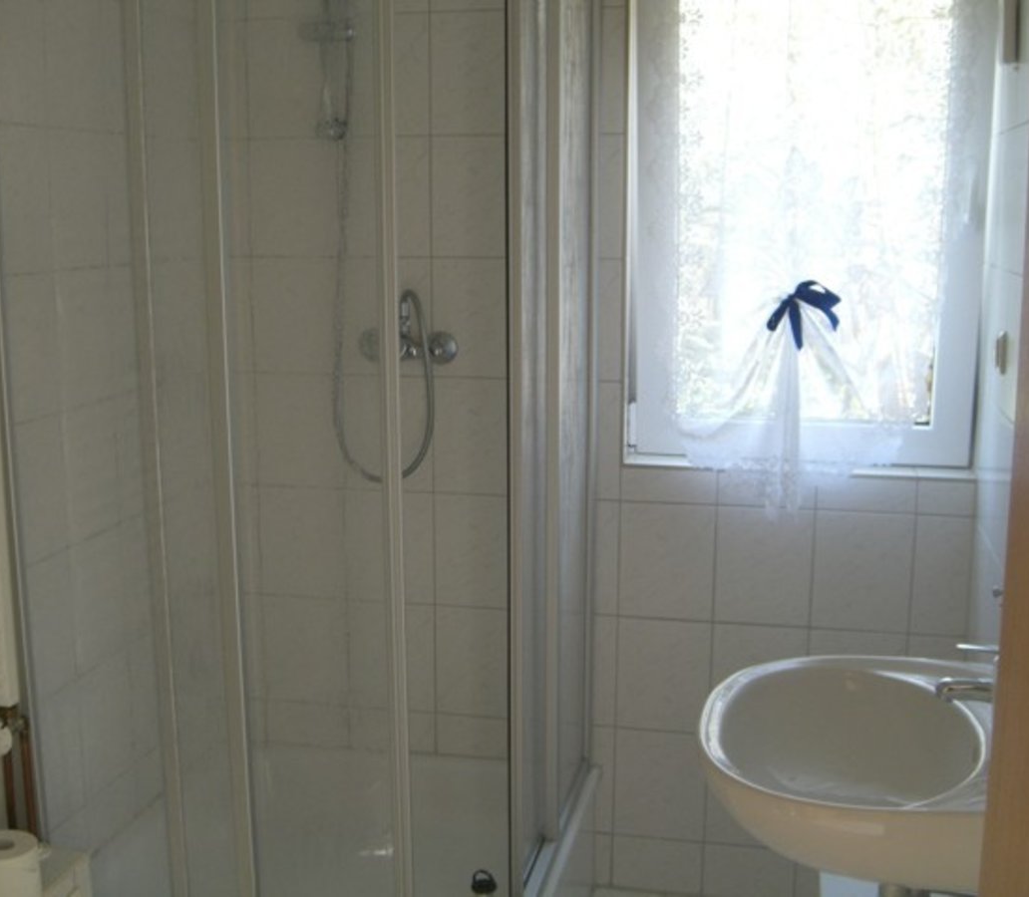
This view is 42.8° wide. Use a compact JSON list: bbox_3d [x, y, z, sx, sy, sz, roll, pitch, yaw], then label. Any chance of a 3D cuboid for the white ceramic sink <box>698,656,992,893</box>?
[{"bbox_3d":[0.505,0.480,1.850,0.478,0.200,0.547,2,10,11],"label":"white ceramic sink"}]

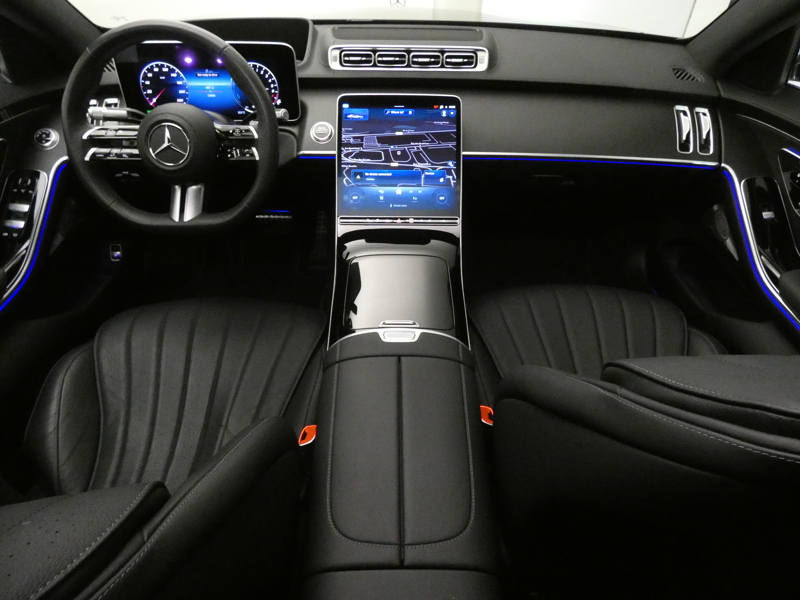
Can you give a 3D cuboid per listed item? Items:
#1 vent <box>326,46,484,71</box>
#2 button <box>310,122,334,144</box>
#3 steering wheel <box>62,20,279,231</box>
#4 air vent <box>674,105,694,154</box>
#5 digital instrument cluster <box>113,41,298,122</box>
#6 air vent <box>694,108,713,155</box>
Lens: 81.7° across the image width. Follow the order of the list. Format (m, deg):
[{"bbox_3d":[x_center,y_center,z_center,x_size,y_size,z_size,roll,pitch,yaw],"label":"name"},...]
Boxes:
[{"bbox_3d":[0.021,-0.546,1.052,0.355,0.055,0.040,1,14,0],"label":"vent"},{"bbox_3d":[-0.173,-0.373,1.030,0.053,0.053,0.020,1,-7,0],"label":"button"},{"bbox_3d":[-0.395,-0.298,0.816,0.370,0.340,0.090,1,13,0],"label":"steering wheel"},{"bbox_3d":[0.639,-0.380,1.050,0.037,0.104,0.030,0,-4,7],"label":"air vent"},{"bbox_3d":[-0.393,-0.453,0.962,0.370,0.148,0.035,1,17,0],"label":"digital instrument cluster"},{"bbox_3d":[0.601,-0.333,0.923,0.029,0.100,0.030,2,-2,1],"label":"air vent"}]

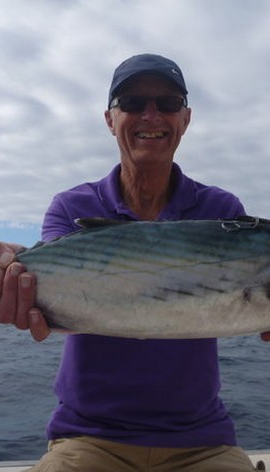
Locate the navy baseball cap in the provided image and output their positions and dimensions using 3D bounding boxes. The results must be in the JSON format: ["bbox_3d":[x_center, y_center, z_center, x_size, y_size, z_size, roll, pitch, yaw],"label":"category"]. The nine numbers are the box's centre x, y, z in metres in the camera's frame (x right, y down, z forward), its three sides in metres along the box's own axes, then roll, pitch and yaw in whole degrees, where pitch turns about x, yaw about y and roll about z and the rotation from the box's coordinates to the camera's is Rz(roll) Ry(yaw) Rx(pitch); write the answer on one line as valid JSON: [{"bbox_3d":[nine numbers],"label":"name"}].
[{"bbox_3d":[0.031,-0.347,1.120,0.178,0.130,0.265,1,-7,-5],"label":"navy baseball cap"}]

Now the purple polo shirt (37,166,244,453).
[{"bbox_3d":[0.018,0.143,1.090,0.445,0.610,0.330,1,-7,-1],"label":"purple polo shirt"}]

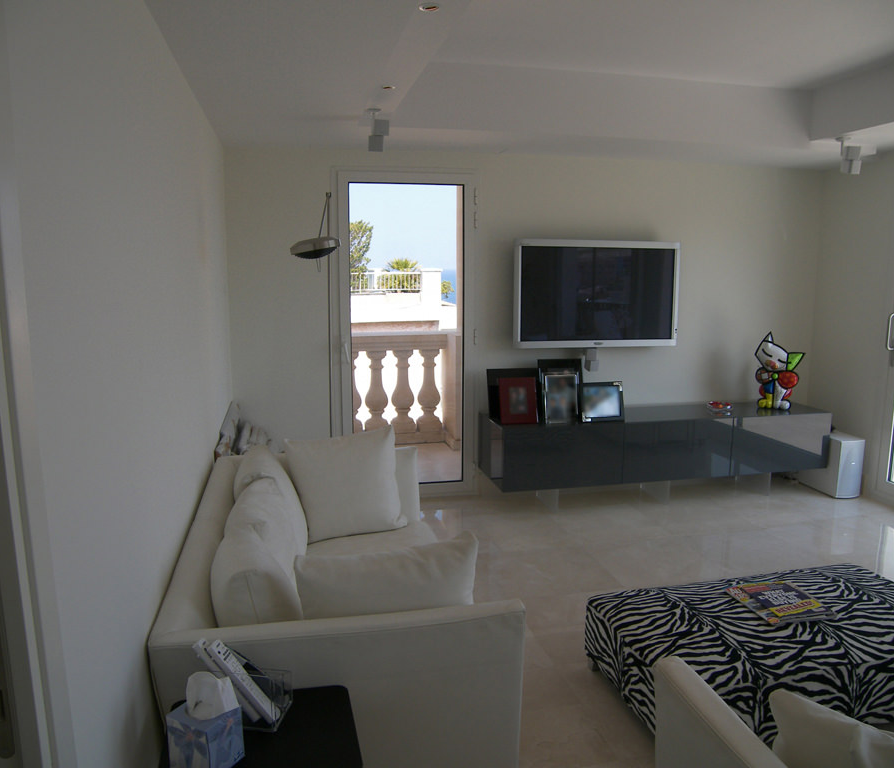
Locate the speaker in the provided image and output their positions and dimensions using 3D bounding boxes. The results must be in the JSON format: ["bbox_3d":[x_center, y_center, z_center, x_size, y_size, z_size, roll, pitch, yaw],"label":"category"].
[{"bbox_3d":[2.802,0.574,5.180,0.195,0.408,0.418,-2,9,-12],"label":"speaker"}]

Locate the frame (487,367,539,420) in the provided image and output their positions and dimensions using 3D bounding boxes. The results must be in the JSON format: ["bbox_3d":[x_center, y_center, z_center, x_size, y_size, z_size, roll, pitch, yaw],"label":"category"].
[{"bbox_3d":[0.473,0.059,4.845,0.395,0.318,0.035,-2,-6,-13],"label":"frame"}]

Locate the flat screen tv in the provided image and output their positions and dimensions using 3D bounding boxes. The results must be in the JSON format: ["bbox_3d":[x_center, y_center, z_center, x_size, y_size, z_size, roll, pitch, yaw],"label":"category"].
[{"bbox_3d":[1.018,-0.606,4.814,1.162,0.708,0.090,-2,9,-13],"label":"flat screen tv"}]

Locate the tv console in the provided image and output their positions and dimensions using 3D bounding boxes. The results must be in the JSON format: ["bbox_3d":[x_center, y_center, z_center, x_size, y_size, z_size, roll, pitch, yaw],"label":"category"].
[{"bbox_3d":[1.454,0.400,4.929,2.392,0.398,0.491,-2,9,-13],"label":"tv console"}]

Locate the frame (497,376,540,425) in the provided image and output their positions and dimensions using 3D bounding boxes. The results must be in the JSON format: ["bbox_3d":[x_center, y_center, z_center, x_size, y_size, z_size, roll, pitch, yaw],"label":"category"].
[{"bbox_3d":[0.460,0.111,4.586,0.245,0.298,0.035,-2,-6,-13],"label":"frame"}]

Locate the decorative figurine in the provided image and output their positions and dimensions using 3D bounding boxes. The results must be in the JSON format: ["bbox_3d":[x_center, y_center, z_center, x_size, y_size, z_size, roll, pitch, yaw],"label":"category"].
[{"bbox_3d":[2.383,-0.098,5.080,0.315,0.544,0.220,5,10,28],"label":"decorative figurine"}]

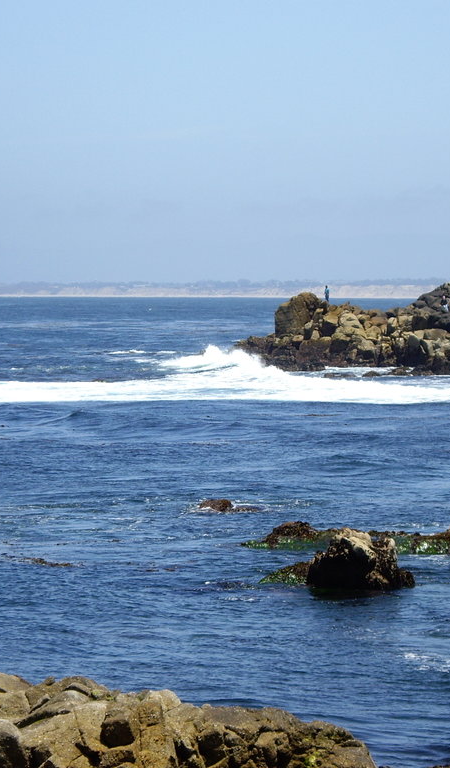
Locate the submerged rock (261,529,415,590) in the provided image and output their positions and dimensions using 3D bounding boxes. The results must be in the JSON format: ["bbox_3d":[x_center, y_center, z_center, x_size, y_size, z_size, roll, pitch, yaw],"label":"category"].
[{"bbox_3d":[2.958,4.568,88.667,4.102,1.500,2.600,0,2,0],"label":"submerged rock"}]

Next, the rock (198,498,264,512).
[{"bbox_3d":[0.158,4.272,118.535,2.250,0.450,1.100,0,2,0],"label":"rock"}]

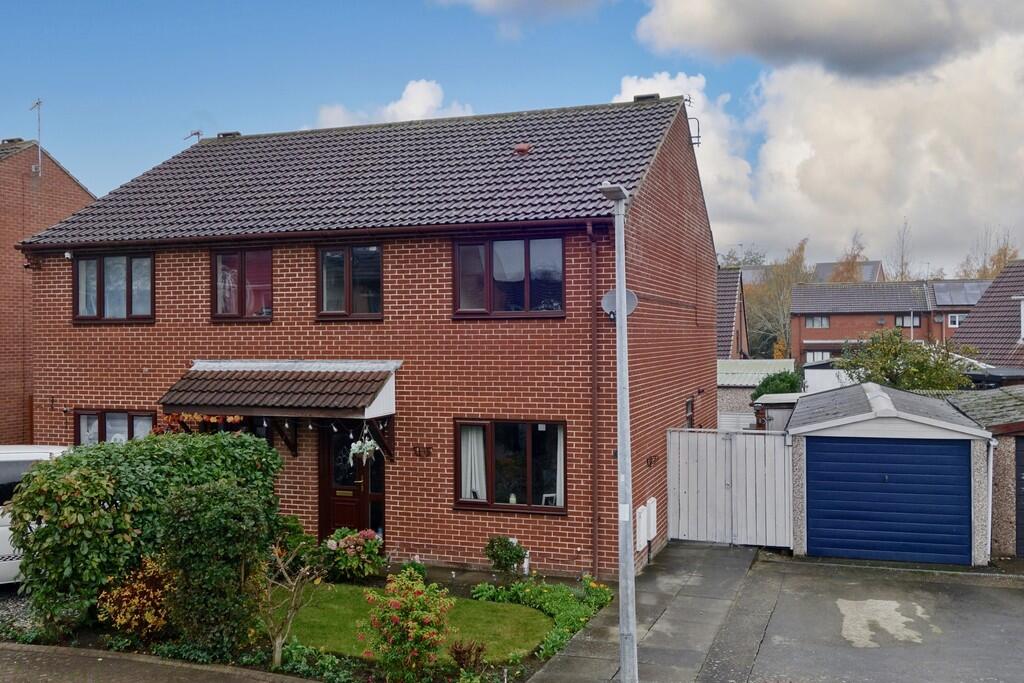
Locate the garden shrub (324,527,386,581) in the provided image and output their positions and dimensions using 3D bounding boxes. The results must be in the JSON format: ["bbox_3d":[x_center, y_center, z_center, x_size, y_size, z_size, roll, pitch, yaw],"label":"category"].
[{"bbox_3d":[-2.234,3.022,11.300,0.880,0.740,0.800,0,1,0],"label":"garden shrub"}]

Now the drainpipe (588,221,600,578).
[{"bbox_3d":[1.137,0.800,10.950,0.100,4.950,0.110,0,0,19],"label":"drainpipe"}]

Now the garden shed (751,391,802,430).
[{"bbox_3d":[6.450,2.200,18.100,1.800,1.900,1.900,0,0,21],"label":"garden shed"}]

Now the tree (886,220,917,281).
[{"bbox_3d":[36.676,-3.450,75.000,3.000,14.200,3.000,0,1,20],"label":"tree"}]

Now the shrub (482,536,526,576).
[{"bbox_3d":[-0.102,2.929,10.800,0.580,0.580,0.550,0,1,0],"label":"shrub"}]

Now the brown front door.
[{"bbox_3d":[-2.493,2.215,12.475,1.140,2.080,0.120,0,0,18],"label":"brown front door"}]

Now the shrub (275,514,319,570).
[{"bbox_3d":[-3.085,2.878,11.350,0.660,0.820,0.650,0,1,20],"label":"shrub"}]

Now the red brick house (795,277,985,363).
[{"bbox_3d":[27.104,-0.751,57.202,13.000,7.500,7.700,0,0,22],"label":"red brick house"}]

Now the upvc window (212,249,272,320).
[{"bbox_3d":[-4.356,-0.920,12.854,1.180,1.160,0.120,0,1,21],"label":"upvc window"}]

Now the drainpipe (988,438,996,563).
[{"bbox_3d":[7.262,2.421,12.050,0.080,1.890,0.080,0,0,18],"label":"drainpipe"}]

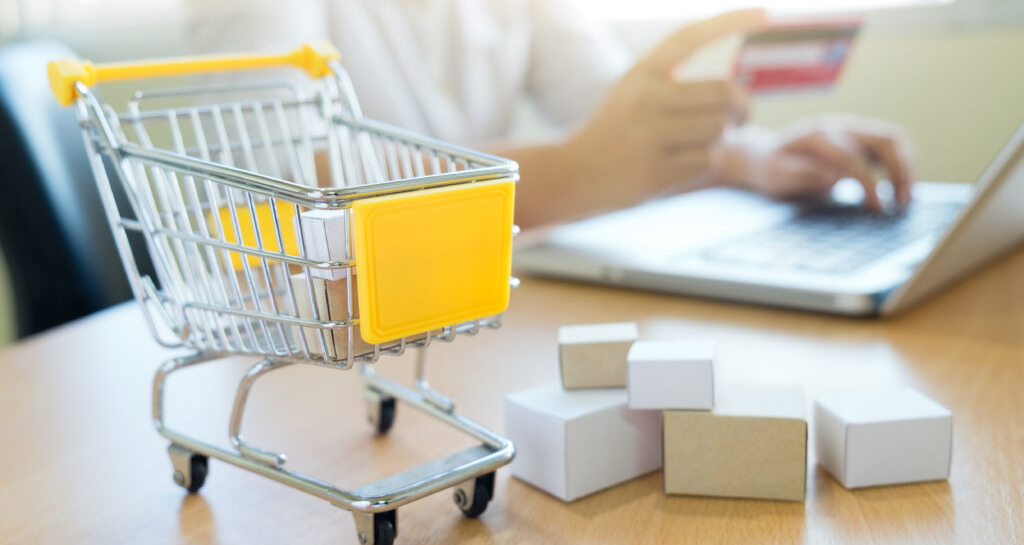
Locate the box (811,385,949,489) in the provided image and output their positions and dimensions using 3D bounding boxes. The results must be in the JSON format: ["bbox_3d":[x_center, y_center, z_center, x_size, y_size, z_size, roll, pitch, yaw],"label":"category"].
[{"bbox_3d":[0.102,0.046,0.275,0.028,0.018,0.020,-5,11,-6],"label":"box"}]

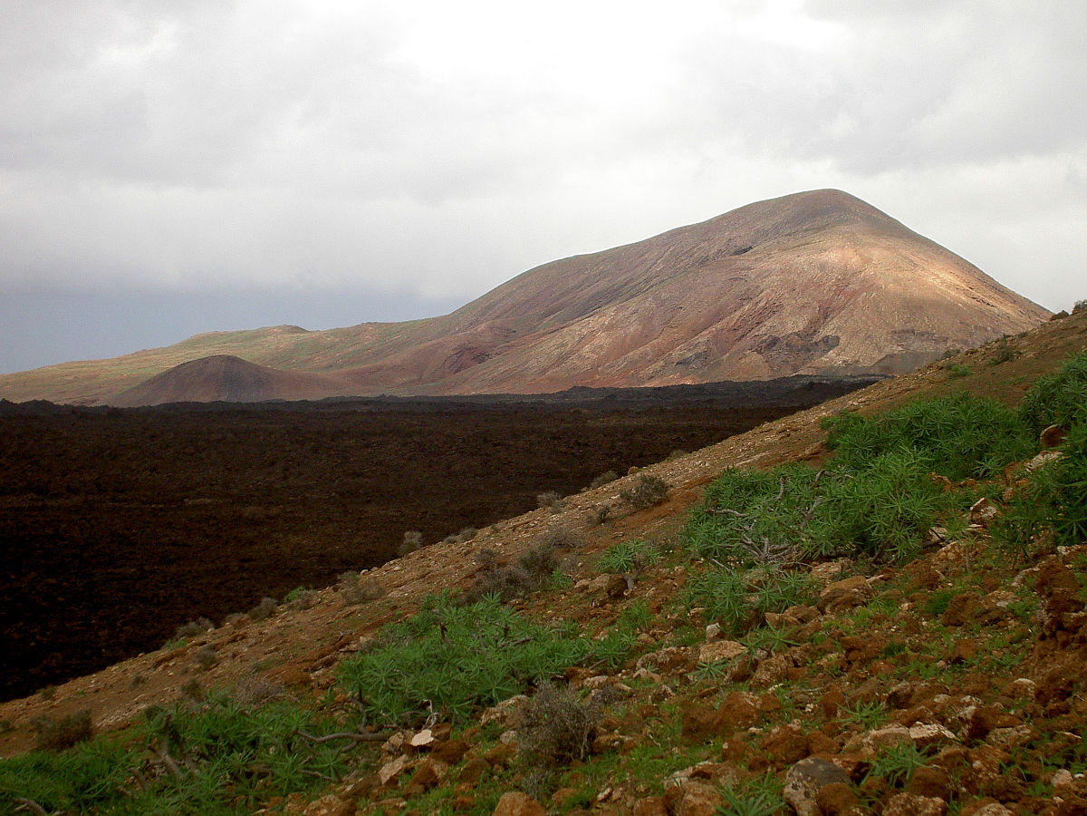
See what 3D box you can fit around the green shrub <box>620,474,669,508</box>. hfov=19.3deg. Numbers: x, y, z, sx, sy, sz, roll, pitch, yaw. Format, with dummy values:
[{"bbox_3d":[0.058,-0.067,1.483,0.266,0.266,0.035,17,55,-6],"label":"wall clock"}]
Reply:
[{"bbox_3d":[0.930,0.763,29.500,0.451,0.307,0.383,0,0,0],"label":"green shrub"}]

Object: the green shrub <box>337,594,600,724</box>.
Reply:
[{"bbox_3d":[-0.385,1.290,16.500,1.353,0.593,1.015,0,0,0],"label":"green shrub"}]

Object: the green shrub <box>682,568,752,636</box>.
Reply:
[{"bbox_3d":[0.834,0.930,15.400,0.322,0.305,0.290,0,0,0],"label":"green shrub"}]

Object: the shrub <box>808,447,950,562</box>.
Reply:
[{"bbox_3d":[1.677,0.482,16.000,0.706,0.559,0.671,0,0,0],"label":"shrub"}]

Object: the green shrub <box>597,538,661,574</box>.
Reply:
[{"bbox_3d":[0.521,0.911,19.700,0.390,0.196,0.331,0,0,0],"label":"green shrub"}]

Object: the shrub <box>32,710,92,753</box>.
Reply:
[{"bbox_3d":[-3.833,2.571,25.500,0.490,0.307,0.392,0,0,0],"label":"shrub"}]

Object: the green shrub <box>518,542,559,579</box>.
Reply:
[{"bbox_3d":[-0.030,1.134,23.800,0.310,0.255,0.294,0,0,0],"label":"green shrub"}]

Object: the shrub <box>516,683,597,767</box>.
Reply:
[{"bbox_3d":[0.057,1.285,13.000,0.331,0.316,0.298,0,0,0],"label":"shrub"}]

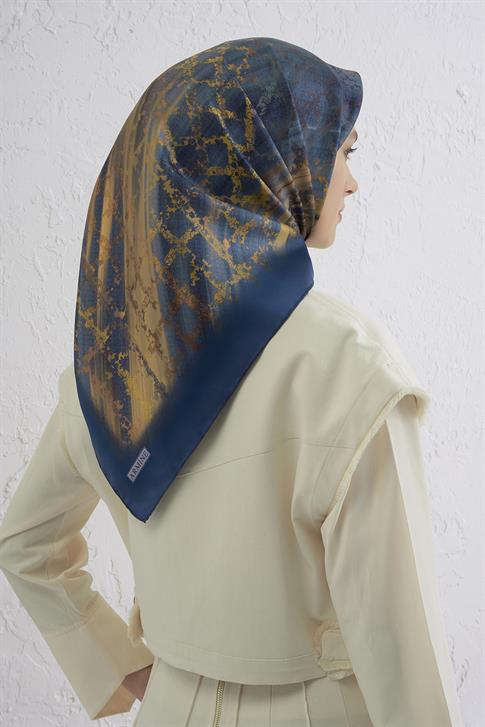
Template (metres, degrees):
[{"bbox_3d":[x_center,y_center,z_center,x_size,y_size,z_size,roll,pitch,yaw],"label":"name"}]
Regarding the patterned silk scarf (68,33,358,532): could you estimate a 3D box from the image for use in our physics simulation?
[{"bbox_3d":[-0.024,-0.100,1.220,0.340,0.530,0.270,0,0,-28],"label":"patterned silk scarf"}]

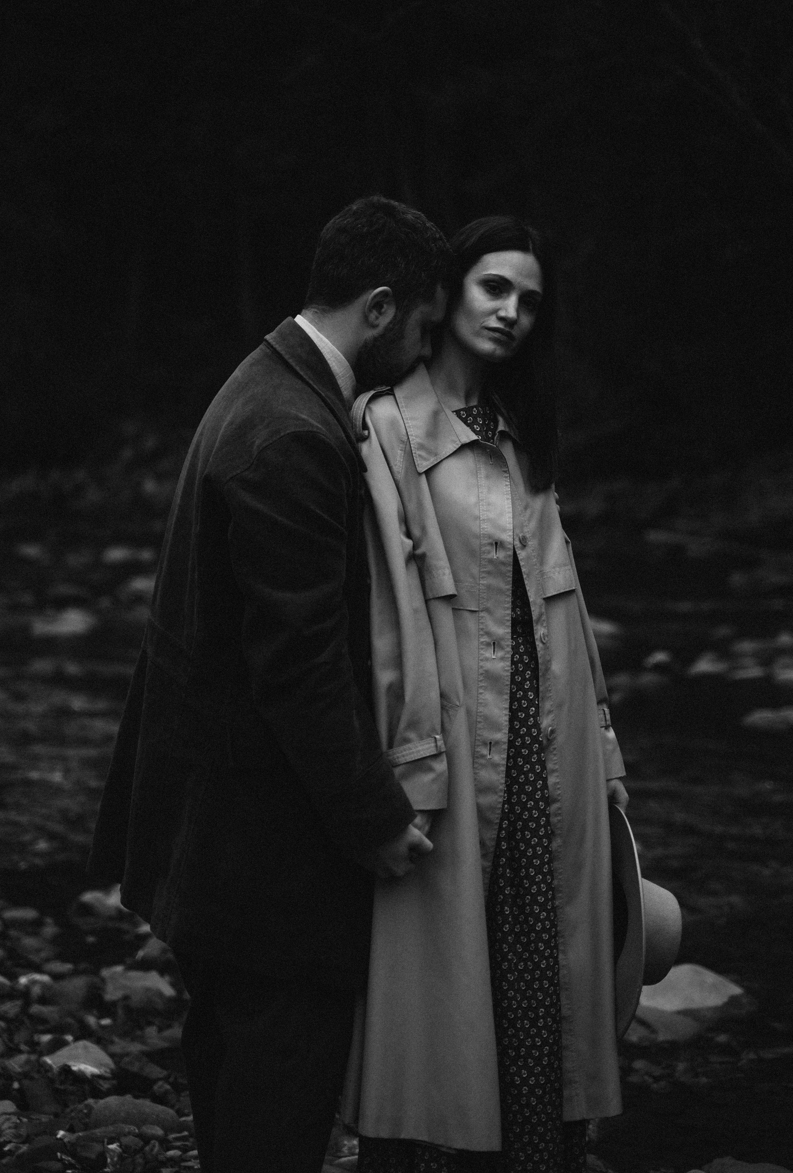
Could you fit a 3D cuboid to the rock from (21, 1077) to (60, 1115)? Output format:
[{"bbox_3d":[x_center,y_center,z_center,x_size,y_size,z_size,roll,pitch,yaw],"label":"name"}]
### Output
[{"bbox_3d":[-0.711,1.017,4.950,0.078,0.055,0.072,0,5,0],"label":"rock"}]

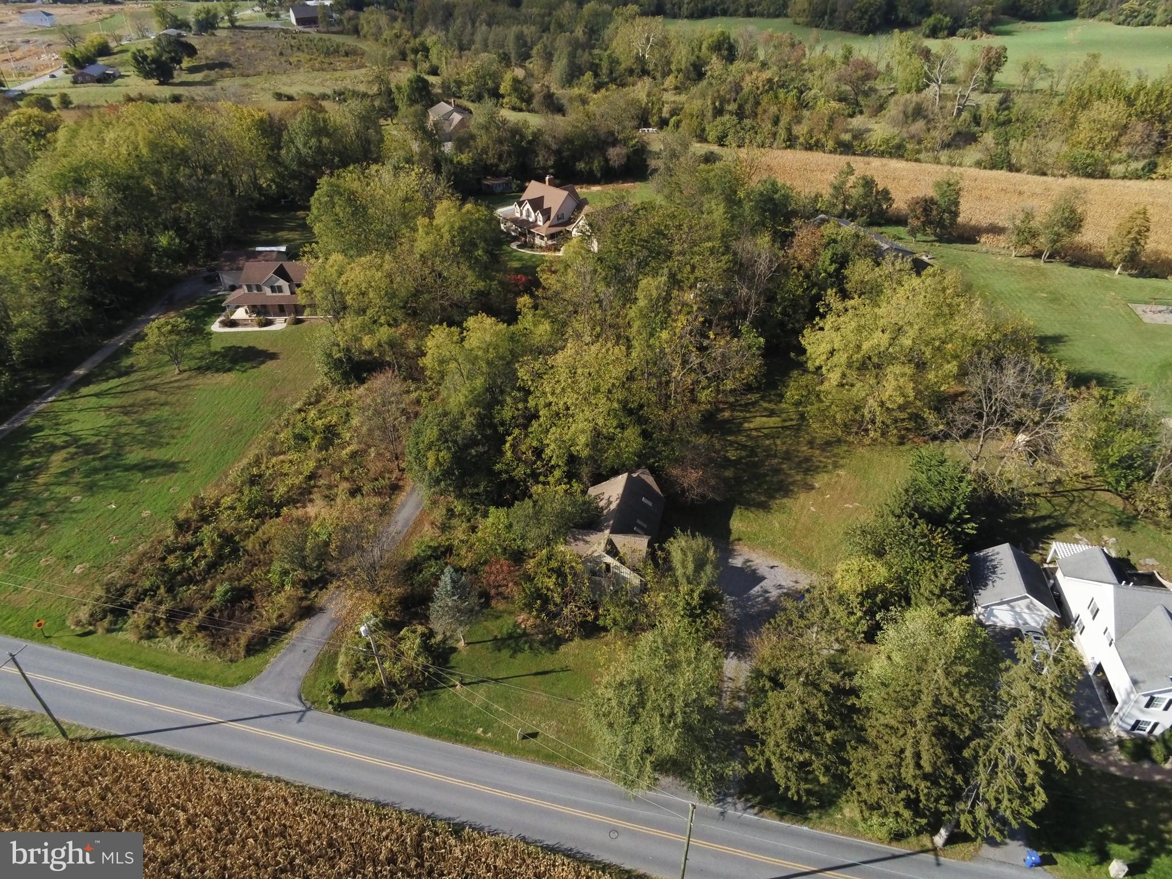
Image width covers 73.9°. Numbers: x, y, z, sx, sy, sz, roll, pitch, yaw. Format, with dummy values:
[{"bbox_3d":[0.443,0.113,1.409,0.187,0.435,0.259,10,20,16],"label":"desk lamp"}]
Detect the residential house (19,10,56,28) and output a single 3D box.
[{"bbox_3d":[-289.043,-222.515,411.281,15.500,7.800,9.000,2,36,5],"label":"residential house"}]

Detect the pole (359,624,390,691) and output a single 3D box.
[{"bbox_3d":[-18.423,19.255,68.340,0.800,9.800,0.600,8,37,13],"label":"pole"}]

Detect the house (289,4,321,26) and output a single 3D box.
[{"bbox_3d":[-138.413,-214.542,392.315,18.000,8.800,11.500,-15,38,-19],"label":"house"}]

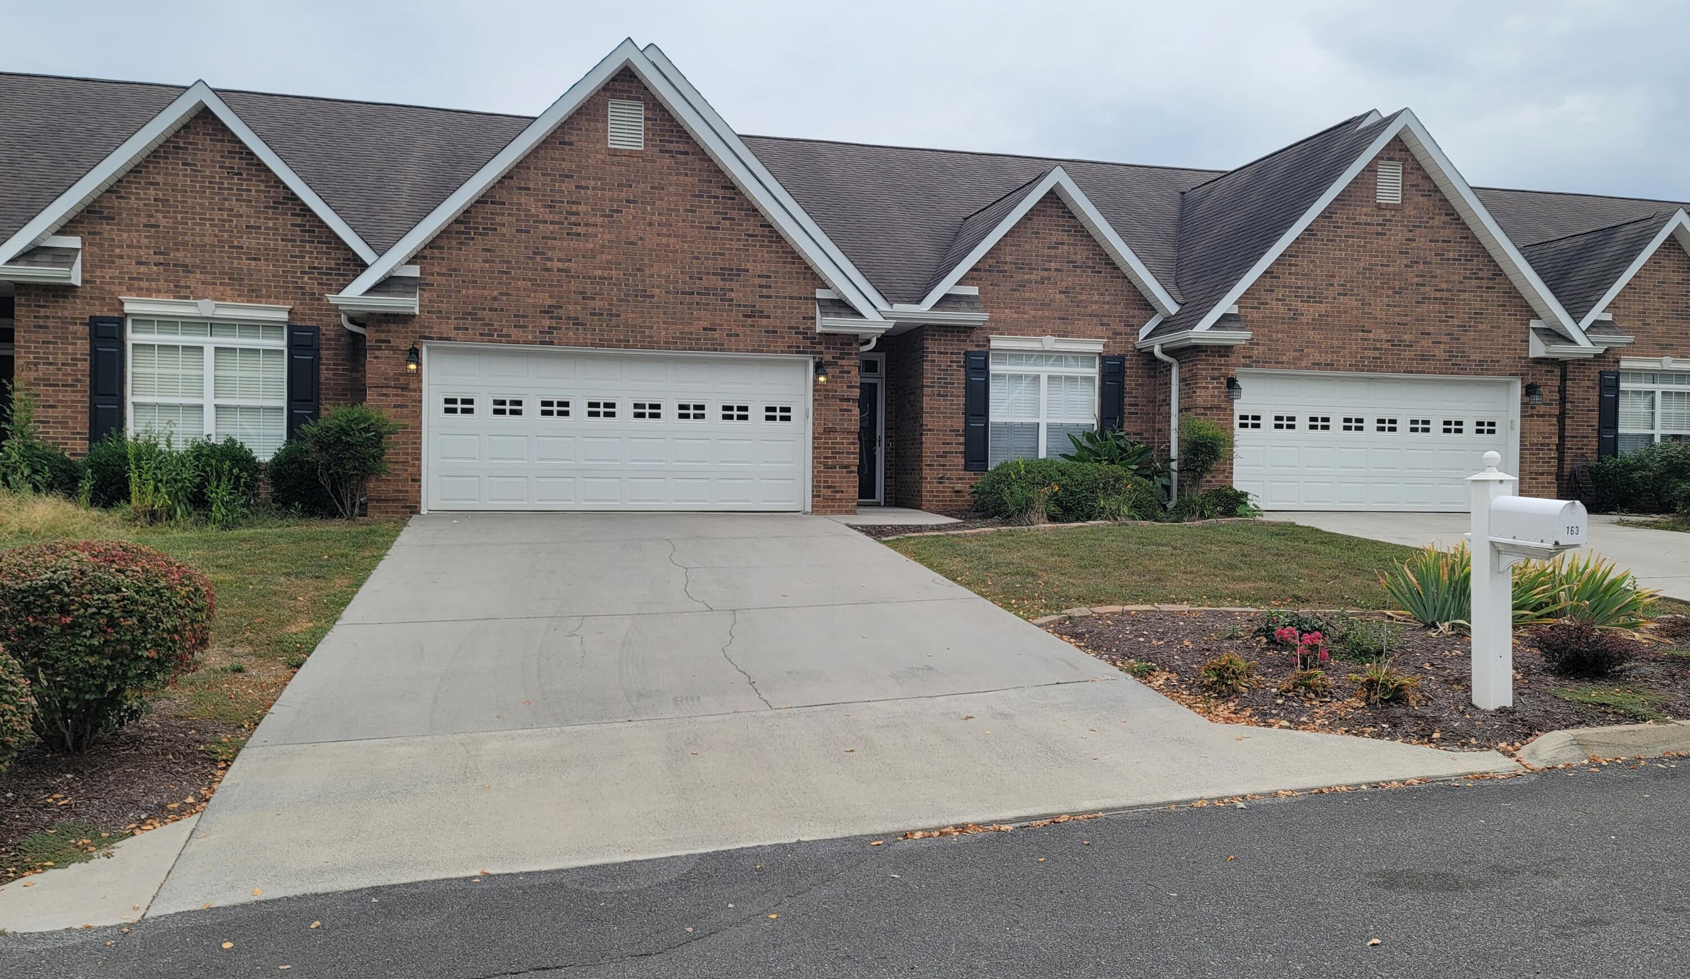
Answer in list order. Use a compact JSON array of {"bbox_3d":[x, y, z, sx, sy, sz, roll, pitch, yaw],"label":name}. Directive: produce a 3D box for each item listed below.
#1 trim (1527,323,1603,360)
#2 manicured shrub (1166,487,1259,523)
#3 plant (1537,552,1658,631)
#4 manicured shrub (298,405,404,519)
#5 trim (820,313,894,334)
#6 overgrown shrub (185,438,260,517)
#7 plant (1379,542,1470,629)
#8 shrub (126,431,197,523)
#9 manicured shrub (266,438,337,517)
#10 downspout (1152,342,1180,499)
[{"bbox_3d":[11.451,-2.328,19.371,0.970,0.450,0.430,1,1,-13],"label":"trim"},{"bbox_3d":[5.331,0.201,17.663,1.242,0.482,0.950,1,1,-13],"label":"manicured shrub"},{"bbox_3d":[6.109,0.828,9.943,0.950,0.616,0.800,1,1,-13],"label":"plant"},{"bbox_3d":[-6.190,-0.339,15.280,1.322,1.379,1.250,1,1,-13],"label":"manicured shrub"},{"bbox_3d":[0.147,-2.240,16.524,0.960,0.260,0.450,1,1,-13],"label":"trim"},{"bbox_3d":[-7.739,-0.156,15.172,0.919,0.955,0.950,1,1,-13],"label":"overgrown shrub"},{"bbox_3d":[4.703,0.780,9.814,0.800,0.659,0.750,1,1,-13],"label":"plant"},{"bbox_3d":[-8.184,-0.142,14.604,0.837,1.057,0.750,1,1,-13],"label":"shrub"},{"bbox_3d":[-6.837,-0.151,15.489,1.022,0.959,1.000,1,1,-13],"label":"manicured shrub"},{"bbox_3d":[4.898,-0.976,18.648,0.370,2.440,0.110,1,1,-13],"label":"downspout"}]

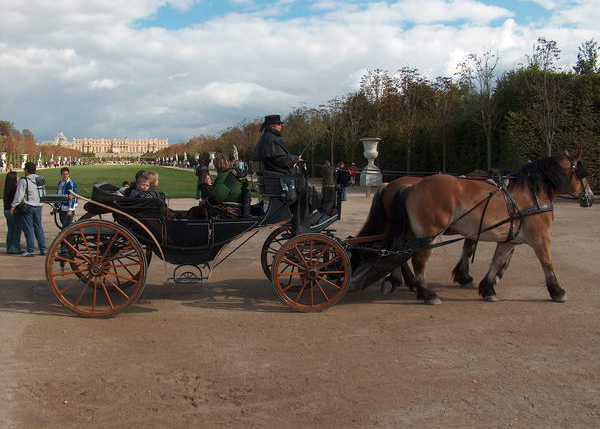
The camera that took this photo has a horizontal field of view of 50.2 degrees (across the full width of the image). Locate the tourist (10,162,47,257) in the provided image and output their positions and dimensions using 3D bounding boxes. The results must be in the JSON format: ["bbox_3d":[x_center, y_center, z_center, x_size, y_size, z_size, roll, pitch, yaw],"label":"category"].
[{"bbox_3d":[-5.198,-0.103,12.318,0.580,1.788,0.500,-4,6,-40],"label":"tourist"}]

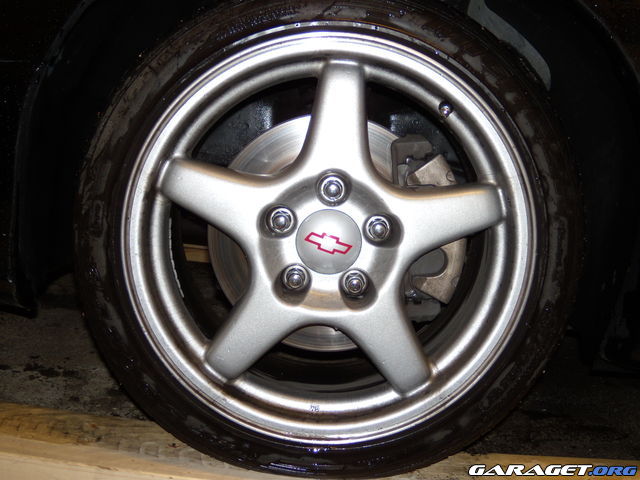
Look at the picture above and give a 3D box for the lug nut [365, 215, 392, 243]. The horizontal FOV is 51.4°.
[{"bbox_3d":[0.069,-0.014,0.785,0.027,0.027,0.031,0,6,-1],"label":"lug nut"}]

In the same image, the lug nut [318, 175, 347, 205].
[{"bbox_3d":[0.015,-0.059,0.780,0.027,0.027,0.031,0,6,-1],"label":"lug nut"}]

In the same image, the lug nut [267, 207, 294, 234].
[{"bbox_3d":[-0.046,-0.022,0.783,0.027,0.027,0.031,0,6,-1],"label":"lug nut"}]

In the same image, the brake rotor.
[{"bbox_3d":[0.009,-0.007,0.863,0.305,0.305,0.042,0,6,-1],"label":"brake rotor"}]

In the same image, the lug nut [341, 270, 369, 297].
[{"bbox_3d":[0.042,0.052,0.792,0.027,0.027,0.031,0,6,-1],"label":"lug nut"}]

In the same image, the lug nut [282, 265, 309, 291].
[{"bbox_3d":[-0.029,0.047,0.790,0.027,0.027,0.031,0,6,-1],"label":"lug nut"}]

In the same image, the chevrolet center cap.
[{"bbox_3d":[0.010,0.002,0.773,0.075,0.075,0.017,13,6,-2],"label":"chevrolet center cap"}]

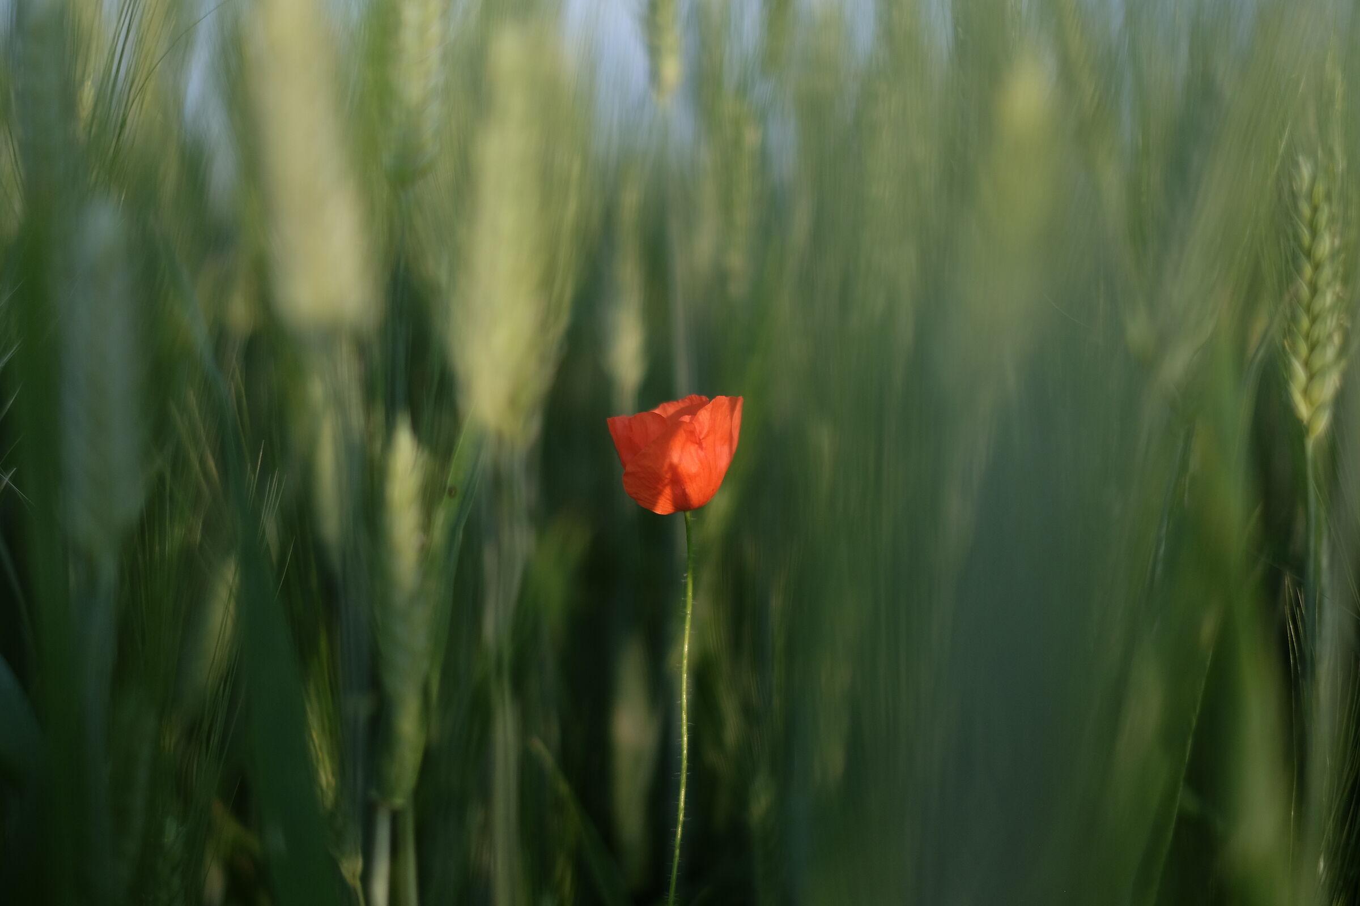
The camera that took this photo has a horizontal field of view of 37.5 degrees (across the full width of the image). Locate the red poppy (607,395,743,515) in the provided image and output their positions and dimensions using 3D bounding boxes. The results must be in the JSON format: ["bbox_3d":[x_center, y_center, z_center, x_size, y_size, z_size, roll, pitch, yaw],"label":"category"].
[{"bbox_3d":[-0.002,0.001,0.660,0.044,0.039,0.042,0,0,0],"label":"red poppy"}]

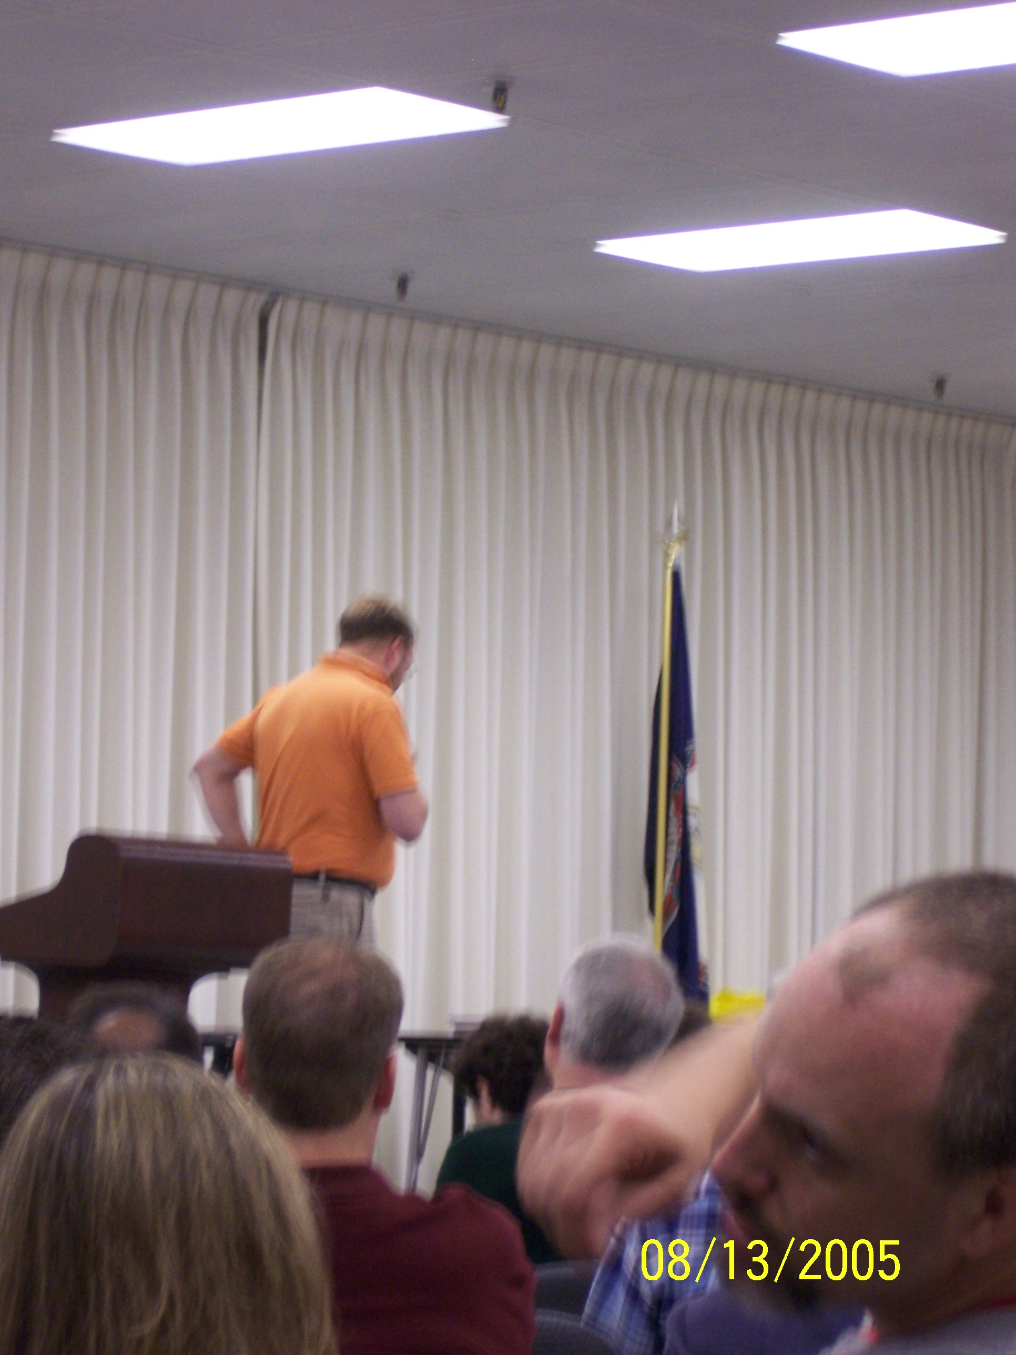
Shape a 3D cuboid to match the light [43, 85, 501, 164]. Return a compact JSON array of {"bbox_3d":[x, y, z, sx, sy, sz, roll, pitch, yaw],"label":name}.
[{"bbox_3d":[-0.623,-1.510,13.987,1.190,0.080,0.590,-2,-5,39],"label":"light"}]

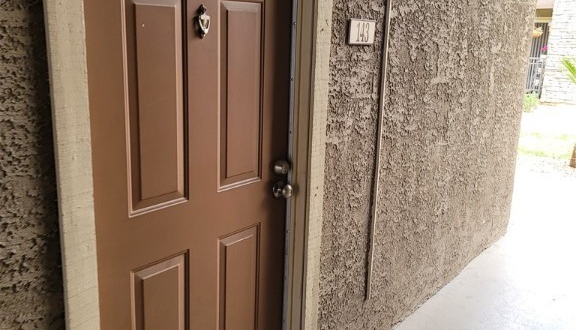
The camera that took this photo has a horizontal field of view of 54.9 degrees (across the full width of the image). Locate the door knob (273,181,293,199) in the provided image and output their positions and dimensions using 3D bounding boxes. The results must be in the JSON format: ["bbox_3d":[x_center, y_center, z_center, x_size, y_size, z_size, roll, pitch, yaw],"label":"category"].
[{"bbox_3d":[-0.012,0.101,2.124,0.064,0.065,0.065,12,17,36],"label":"door knob"}]

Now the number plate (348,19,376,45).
[{"bbox_3d":[0.298,-0.534,2.233,0.017,0.095,0.191,12,17,36],"label":"number plate"}]

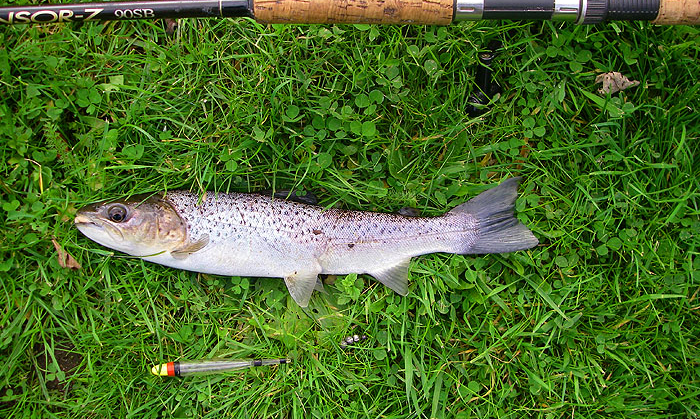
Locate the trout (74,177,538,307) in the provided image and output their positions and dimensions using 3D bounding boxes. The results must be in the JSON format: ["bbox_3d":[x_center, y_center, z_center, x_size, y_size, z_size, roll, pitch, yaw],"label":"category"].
[{"bbox_3d":[-0.031,0.024,0.546,0.329,0.038,0.092,0,82,0],"label":"trout"}]

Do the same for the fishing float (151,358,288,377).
[{"bbox_3d":[-0.090,0.110,0.541,0.098,0.010,0.010,-4,82,-1],"label":"fishing float"}]

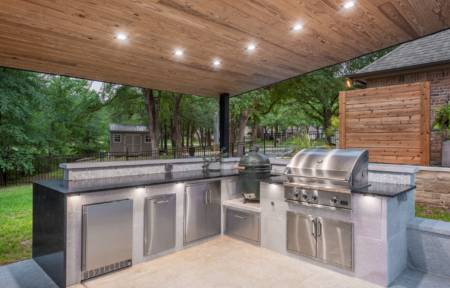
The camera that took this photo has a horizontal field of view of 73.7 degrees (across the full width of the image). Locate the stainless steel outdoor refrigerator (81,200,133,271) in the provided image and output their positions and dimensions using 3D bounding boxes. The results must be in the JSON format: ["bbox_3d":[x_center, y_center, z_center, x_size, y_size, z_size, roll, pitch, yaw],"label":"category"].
[{"bbox_3d":[-1.518,1.062,3.612,0.620,0.810,0.590,1,0,44],"label":"stainless steel outdoor refrigerator"}]

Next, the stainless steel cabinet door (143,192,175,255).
[{"bbox_3d":[-0.838,1.058,3.978,0.060,0.740,0.494,1,0,44],"label":"stainless steel cabinet door"}]

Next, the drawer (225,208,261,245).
[{"bbox_3d":[0.411,1.238,4.722,0.710,0.475,0.450,1,0,44],"label":"drawer"}]

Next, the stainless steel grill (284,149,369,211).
[{"bbox_3d":[1.309,0.426,3.895,0.895,0.690,0.670,1,0,44],"label":"stainless steel grill"}]

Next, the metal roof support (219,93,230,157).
[{"bbox_3d":[-0.005,0.157,6.843,0.152,2.650,0.152,1,0,44],"label":"metal roof support"}]

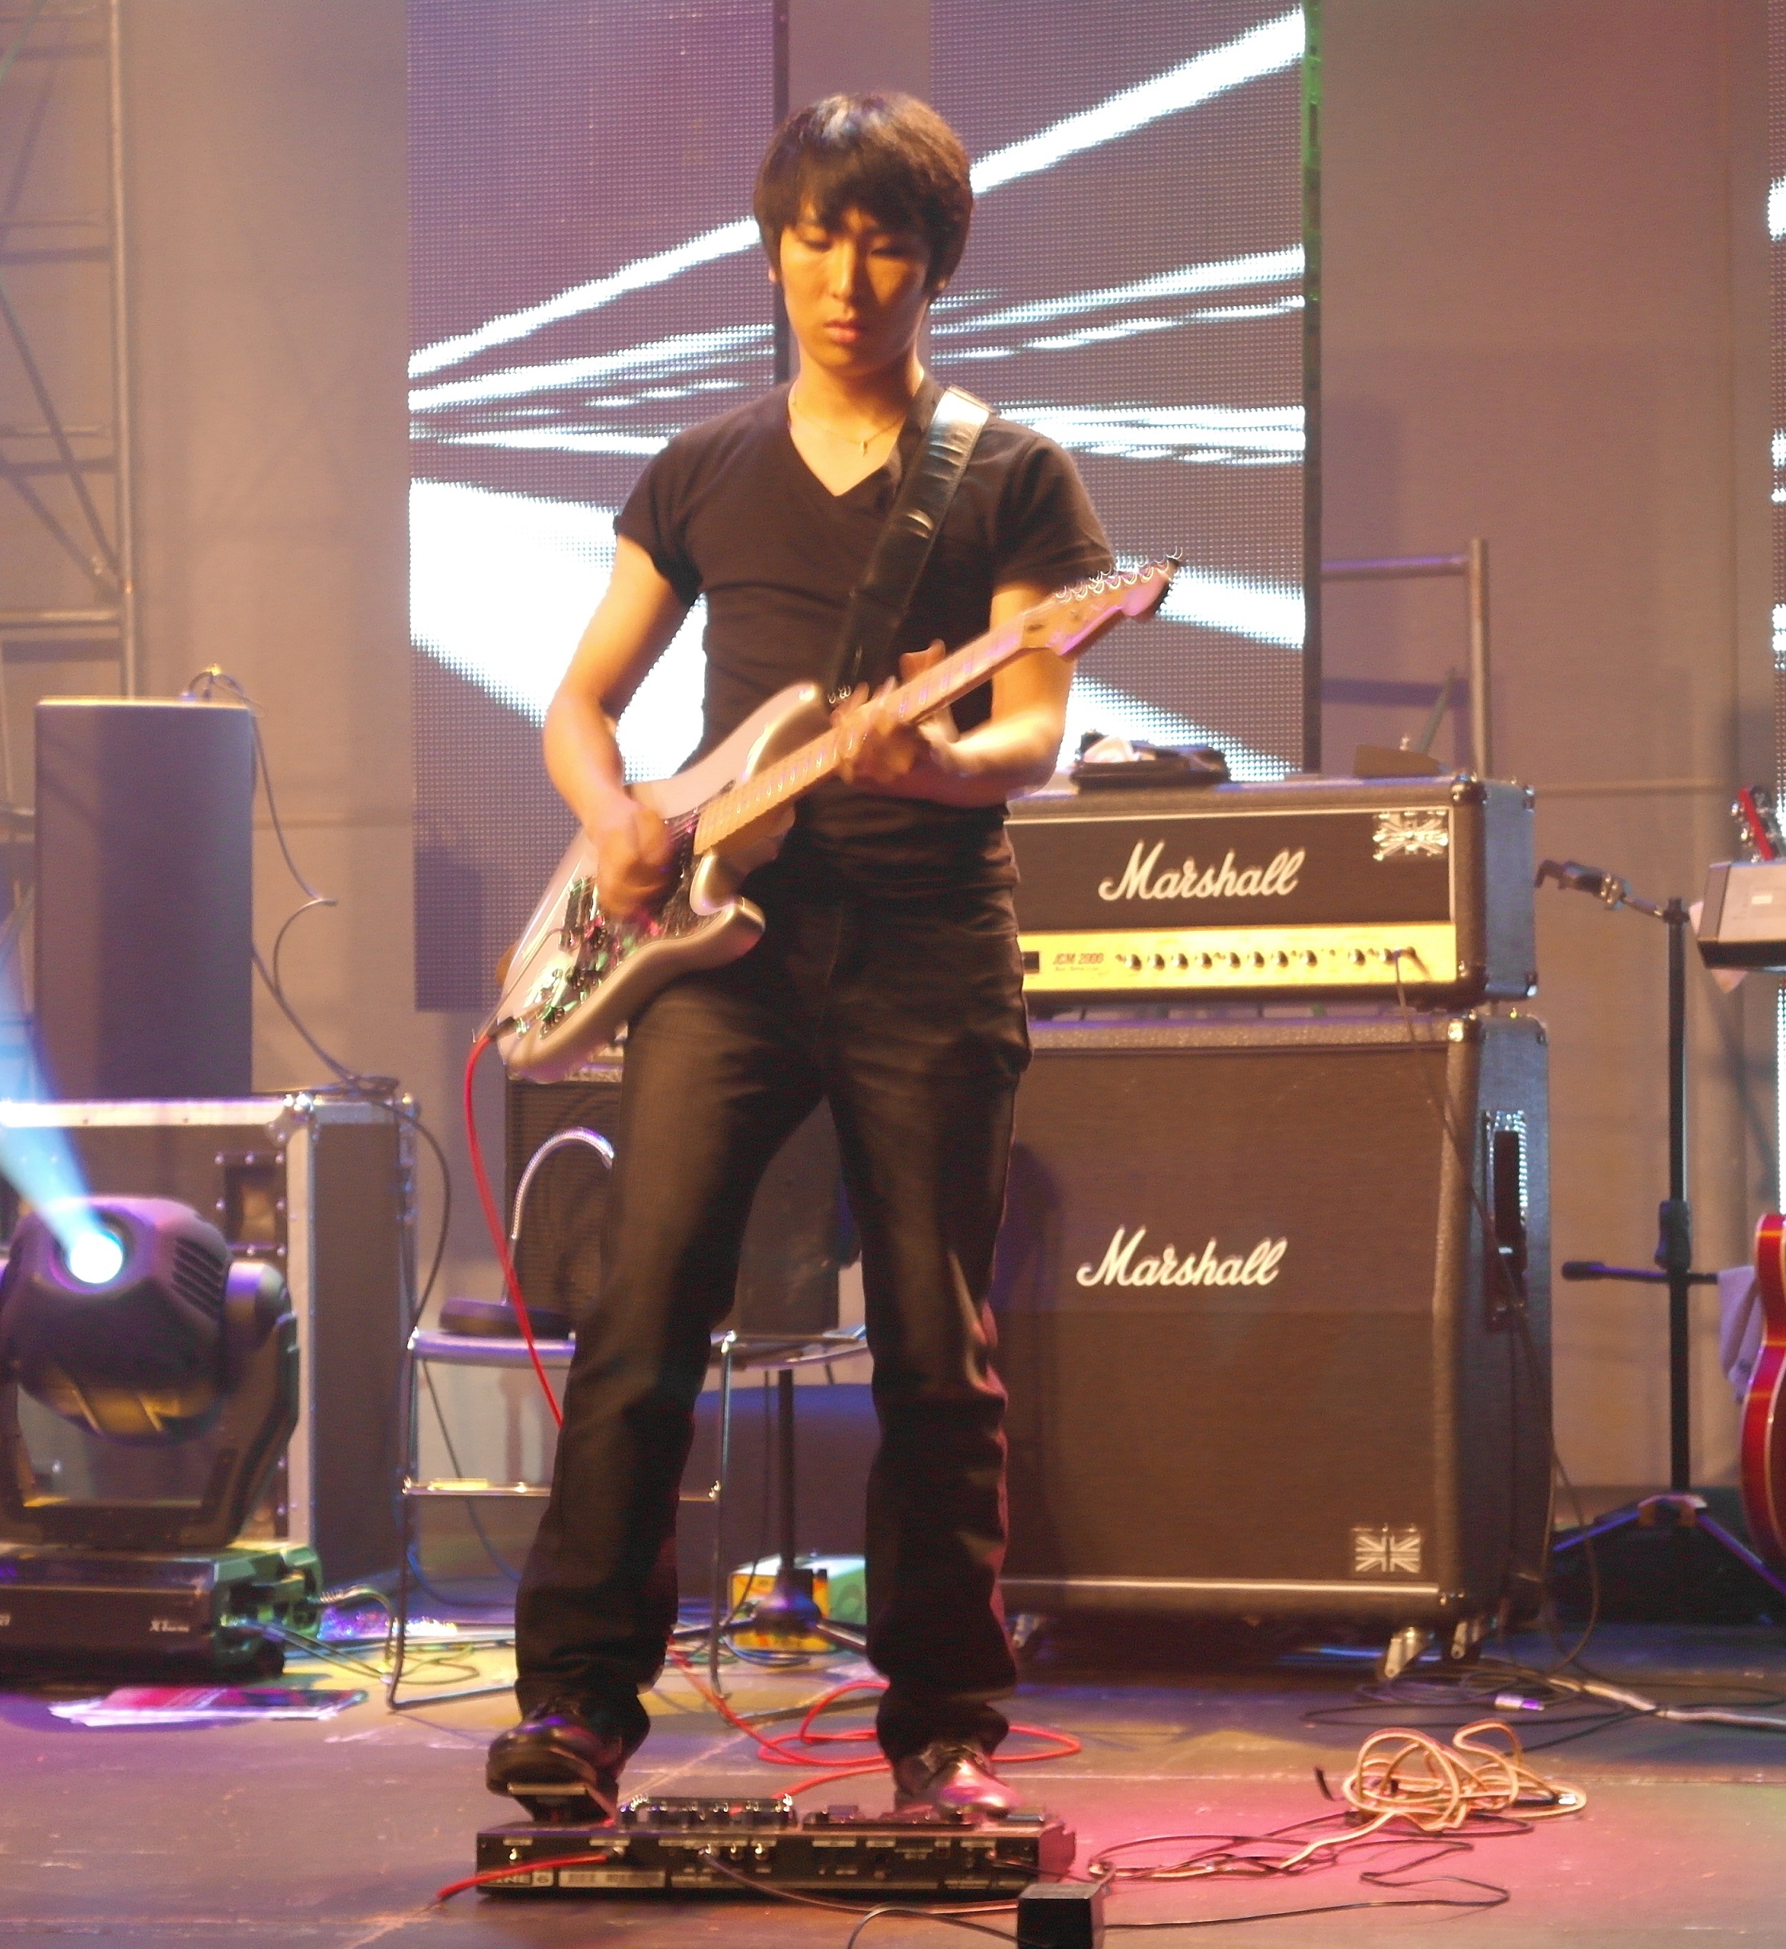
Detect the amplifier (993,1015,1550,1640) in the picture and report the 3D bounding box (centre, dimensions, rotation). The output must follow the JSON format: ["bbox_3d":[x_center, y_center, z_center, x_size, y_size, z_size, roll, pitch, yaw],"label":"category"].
[{"bbox_3d":[0.437,0.440,8.150,0.770,0.770,0.365,-1,-2,25],"label":"amplifier"}]

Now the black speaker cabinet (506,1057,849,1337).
[{"bbox_3d":[-0.286,0.275,8.100,0.400,0.380,0.240,-1,-2,15],"label":"black speaker cabinet"}]

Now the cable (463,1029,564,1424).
[{"bbox_3d":[-0.355,0.236,5.870,0.090,0.370,0.180,0,-2,0],"label":"cable"}]

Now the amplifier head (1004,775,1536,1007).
[{"bbox_3d":[0.439,-0.099,8.089,0.745,0.295,0.210,-1,-2,23],"label":"amplifier head"}]

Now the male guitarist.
[{"bbox_3d":[-0.090,-0.012,6.000,0.580,1.650,0.470,0,-2,9],"label":"male guitarist"}]

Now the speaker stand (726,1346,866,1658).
[{"bbox_3d":[-0.130,0.672,8.105,0.450,0.430,0.420,0,-2,0],"label":"speaker stand"}]

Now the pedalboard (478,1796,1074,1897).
[{"bbox_3d":[-0.103,0.785,5.715,0.505,0.080,0.260,-1,-2,8],"label":"pedalboard"}]

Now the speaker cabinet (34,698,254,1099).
[{"bbox_3d":[-1.145,-0.117,9.580,0.335,0.600,0.310,0,-2,-12],"label":"speaker cabinet"}]

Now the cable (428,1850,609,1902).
[{"bbox_3d":[-0.328,0.792,5.500,0.155,0.047,0.070,0,-2,0],"label":"cable"}]

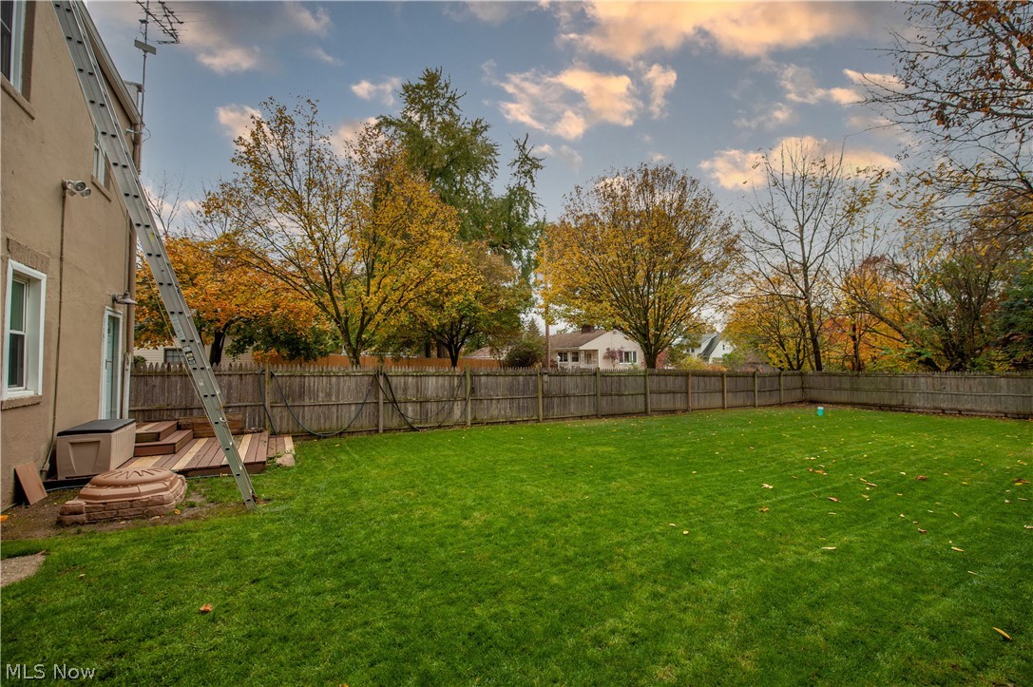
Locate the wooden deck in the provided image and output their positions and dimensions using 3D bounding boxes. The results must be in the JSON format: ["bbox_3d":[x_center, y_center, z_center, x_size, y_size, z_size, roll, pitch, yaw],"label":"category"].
[{"bbox_3d":[-5.366,1.955,7.001,2.550,0.200,3.100,2,-4,-31],"label":"wooden deck"}]

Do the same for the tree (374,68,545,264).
[{"bbox_3d":[-3.736,-7.830,27.595,11.142,21.297,11.142,1,-4,-8],"label":"tree"}]

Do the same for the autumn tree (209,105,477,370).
[{"bbox_3d":[-6.955,-3.531,15.781,9.154,11.813,9.154,2,-4,-24],"label":"autumn tree"}]

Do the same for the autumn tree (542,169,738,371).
[{"bbox_3d":[6.685,-3.513,22.305,10.268,12.494,10.268,-1,-4,17],"label":"autumn tree"}]

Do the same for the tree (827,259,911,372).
[{"bbox_3d":[21.968,-1.087,25.165,4.705,8.323,4.705,-3,-5,41],"label":"tree"}]

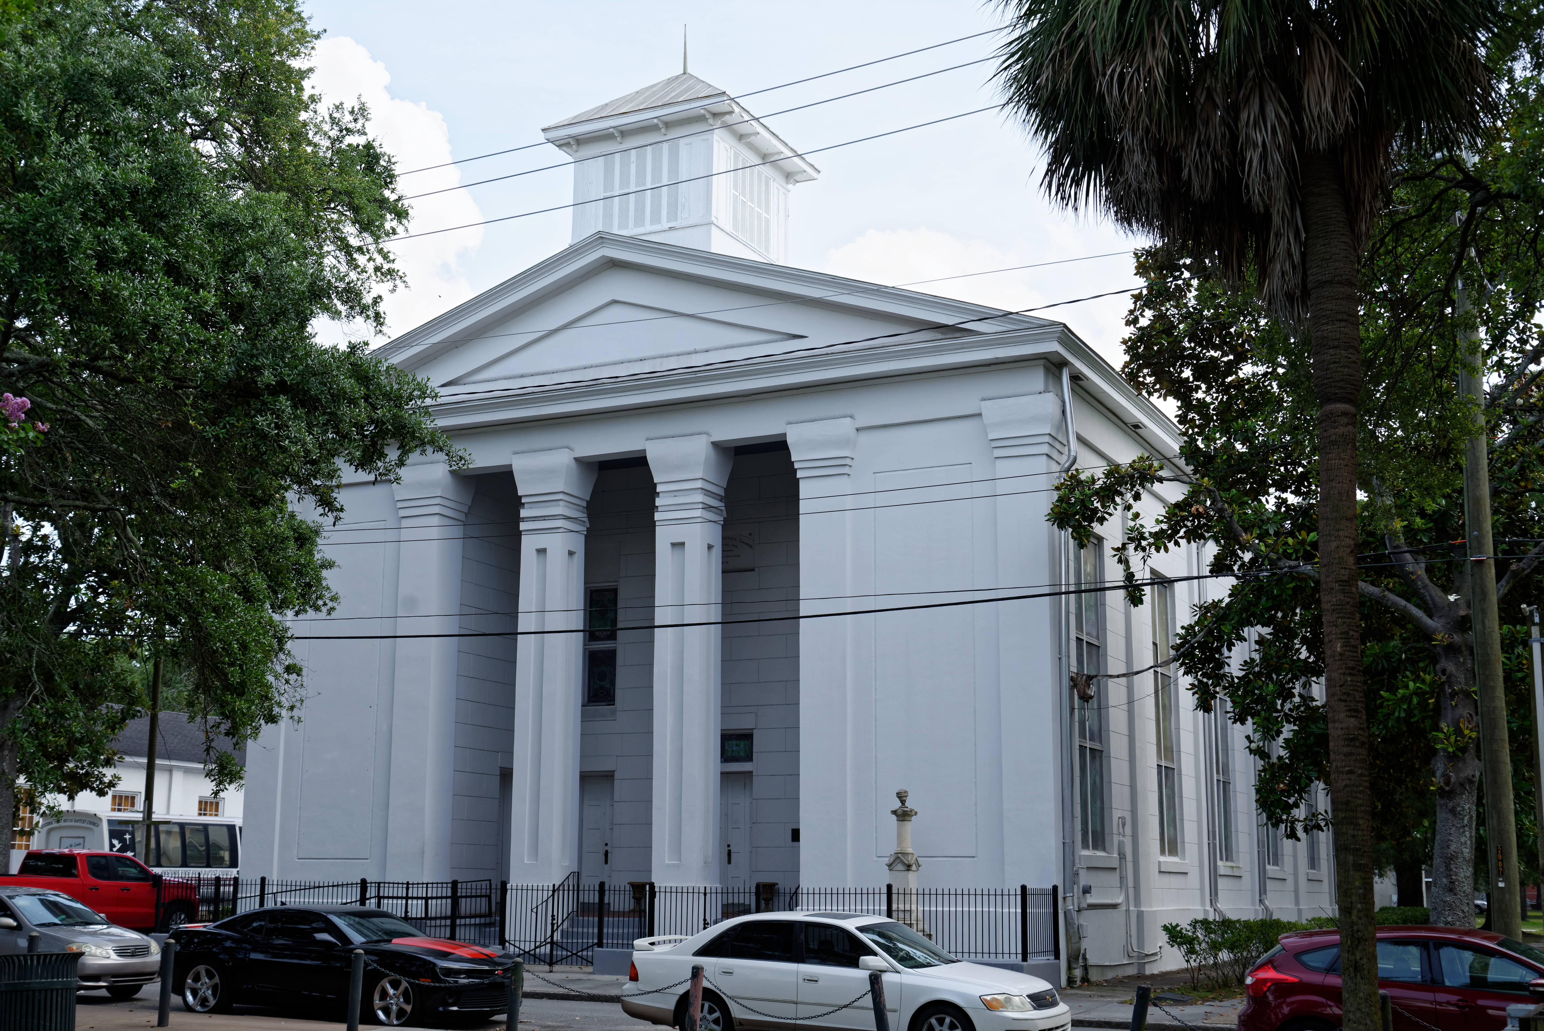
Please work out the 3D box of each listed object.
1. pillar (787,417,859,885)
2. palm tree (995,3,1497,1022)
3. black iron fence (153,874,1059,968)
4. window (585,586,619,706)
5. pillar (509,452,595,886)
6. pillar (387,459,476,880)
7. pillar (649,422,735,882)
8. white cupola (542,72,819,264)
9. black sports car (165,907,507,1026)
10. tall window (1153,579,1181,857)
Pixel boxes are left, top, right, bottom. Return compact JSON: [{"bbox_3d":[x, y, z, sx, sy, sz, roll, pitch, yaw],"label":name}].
[{"bbox_3d":[1.070,2.469,33.374,1.400,8.570,1.100,-5,-13,27],"label":"pillar"},{"bbox_3d":[4.246,-0.567,14.922,4.300,10.700,4.200,-3,-12,16],"label":"palm tree"},{"bbox_3d":[-3.970,7.484,33.271,18.680,1.480,1.500,-5,-13,27],"label":"black iron fence"},{"bbox_3d":[-3.915,2.931,40.851,0.950,2.750,0.150,-5,-13,27],"label":"window"},{"bbox_3d":[-4.514,3.018,36.206,1.370,8.670,1.150,-5,-13,27],"label":"pillar"},{"bbox_3d":[-7.234,3.231,37.613,1.370,8.610,1.200,-5,-13,27],"label":"pillar"},{"bbox_3d":[-1.636,2.762,34.727,1.380,8.590,1.100,-5,-13,27],"label":"pillar"},{"bbox_3d":[-1.928,-7.300,39.620,4.460,5.220,4.500,-5,-13,27],"label":"white cupola"},{"bbox_3d":[-5.253,5.508,22.179,4.840,1.370,1.920,-5,-13,25],"label":"black sports car"},{"bbox_3d":[8.197,4.237,37.853,0.180,5.770,2.050,-5,-13,27],"label":"tall window"}]

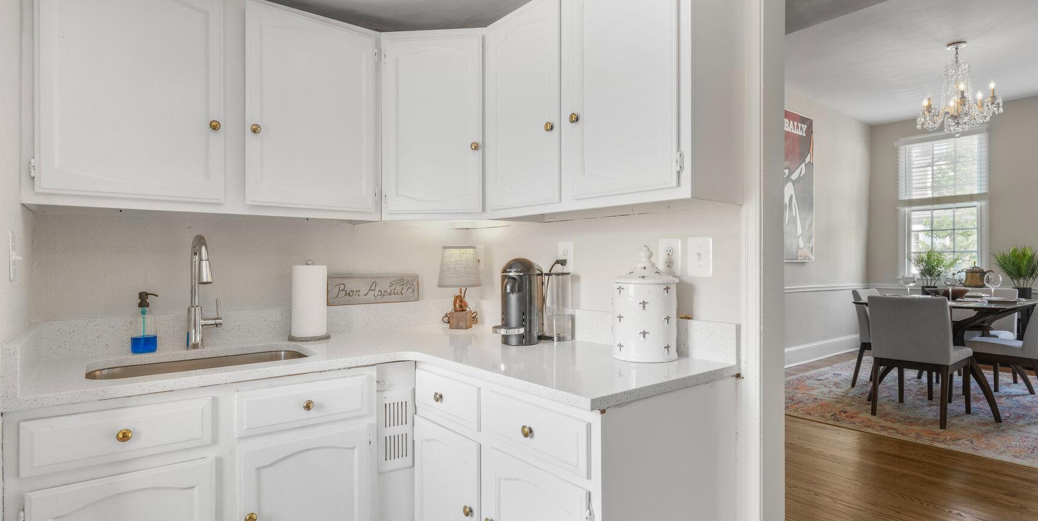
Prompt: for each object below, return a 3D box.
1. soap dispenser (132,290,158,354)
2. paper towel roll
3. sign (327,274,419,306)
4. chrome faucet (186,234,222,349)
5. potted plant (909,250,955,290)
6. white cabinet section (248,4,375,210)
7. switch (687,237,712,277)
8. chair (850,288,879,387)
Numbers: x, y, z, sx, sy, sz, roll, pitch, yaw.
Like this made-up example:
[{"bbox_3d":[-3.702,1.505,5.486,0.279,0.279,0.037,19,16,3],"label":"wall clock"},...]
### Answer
[{"bbox_3d":[-1.262,0.208,1.855,0.086,0.206,0.073,0,0,-17],"label":"soap dispenser"},{"bbox_3d":[-0.832,0.166,2.173,0.140,0.290,0.140,0,0,-39],"label":"paper towel roll"},{"bbox_3d":[-0.643,0.128,2.445,0.425,0.128,0.022,0,0,-39],"label":"sign"},{"bbox_3d":[-1.068,0.111,1.891,0.113,0.400,0.248,0,0,-39],"label":"chrome faucet"},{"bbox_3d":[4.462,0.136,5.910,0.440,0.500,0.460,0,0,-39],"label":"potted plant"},{"bbox_3d":[-0.830,-0.543,2.119,0.471,0.699,0.250,0,0,-39],"label":"white cabinet section"},{"bbox_3d":[0.583,-0.011,1.770,0.014,0.125,0.082,0,0,-39],"label":"switch"},{"bbox_3d":[3.053,0.636,4.401,0.435,0.810,0.575,0,0,-39],"label":"chair"}]

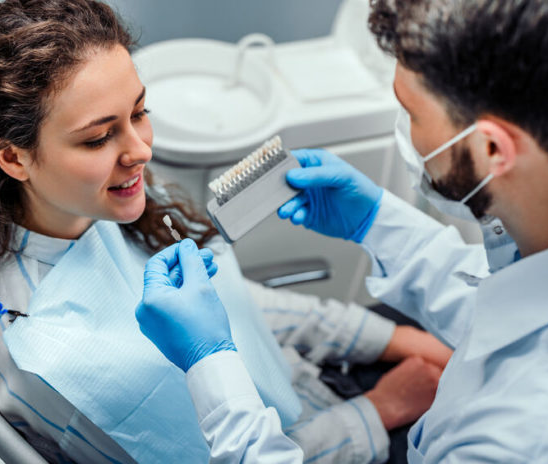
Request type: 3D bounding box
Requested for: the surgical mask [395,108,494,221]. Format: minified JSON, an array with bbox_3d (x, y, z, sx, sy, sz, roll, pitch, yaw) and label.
[{"bbox_3d":[0.193,-0.080,1.749,0.110,0.130,0.145,-33,20,24],"label":"surgical mask"}]

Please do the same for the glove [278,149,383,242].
[{"bbox_3d":[0.060,-0.041,1.850,0.130,0.085,0.085,21,25,-3],"label":"glove"}]

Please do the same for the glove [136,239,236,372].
[{"bbox_3d":[-0.095,0.080,1.780,0.090,0.140,0.090,-10,-5,-21],"label":"glove"}]

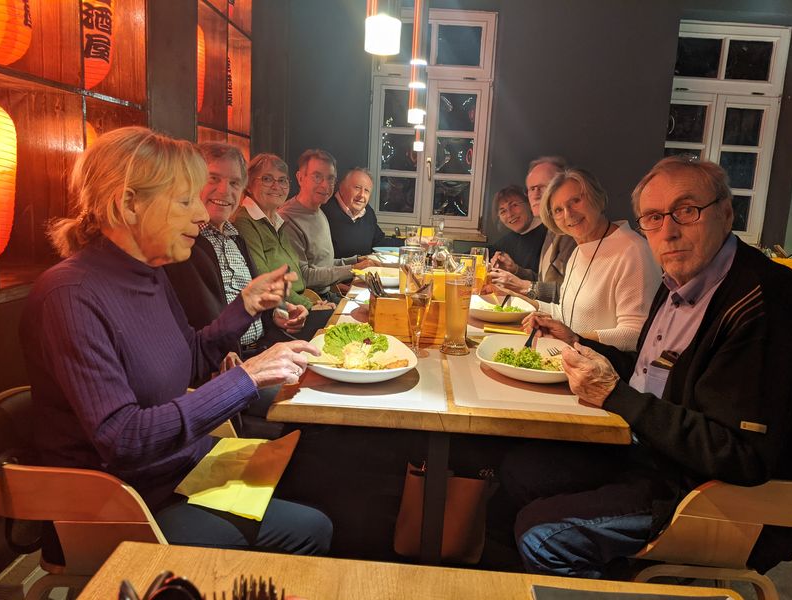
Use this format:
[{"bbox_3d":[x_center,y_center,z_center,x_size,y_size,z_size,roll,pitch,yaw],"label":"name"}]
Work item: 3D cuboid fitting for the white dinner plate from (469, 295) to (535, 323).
[{"bbox_3d":[0.331,0.030,2.075,0.260,0.050,0.260,3,10,0],"label":"white dinner plate"}]

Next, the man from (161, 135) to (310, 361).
[{"bbox_3d":[-0.432,0.152,1.939,0.740,1.280,0.550,9,12,30],"label":"man"}]

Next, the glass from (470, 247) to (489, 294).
[{"bbox_3d":[0.343,-0.121,2.547,0.073,0.183,0.073,3,10,0],"label":"glass"}]

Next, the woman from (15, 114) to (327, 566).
[{"bbox_3d":[-0.448,0.290,1.273,0.700,1.240,0.520,1,10,-13],"label":"woman"}]

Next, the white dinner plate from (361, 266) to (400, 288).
[{"bbox_3d":[-0.021,-0.091,2.655,0.260,0.050,0.260,3,10,-1],"label":"white dinner plate"}]

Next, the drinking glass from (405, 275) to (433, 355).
[{"bbox_3d":[0.060,0.035,1.558,0.064,0.194,0.064,3,10,0],"label":"drinking glass"}]

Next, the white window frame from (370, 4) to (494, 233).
[{"bbox_3d":[0.246,-1.287,4.564,0.878,1.544,0.120,3,10,0],"label":"white window frame"}]

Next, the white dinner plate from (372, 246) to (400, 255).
[{"bbox_3d":[-0.016,-0.308,3.906,0.260,0.040,0.260,3,10,-1],"label":"white dinner plate"}]

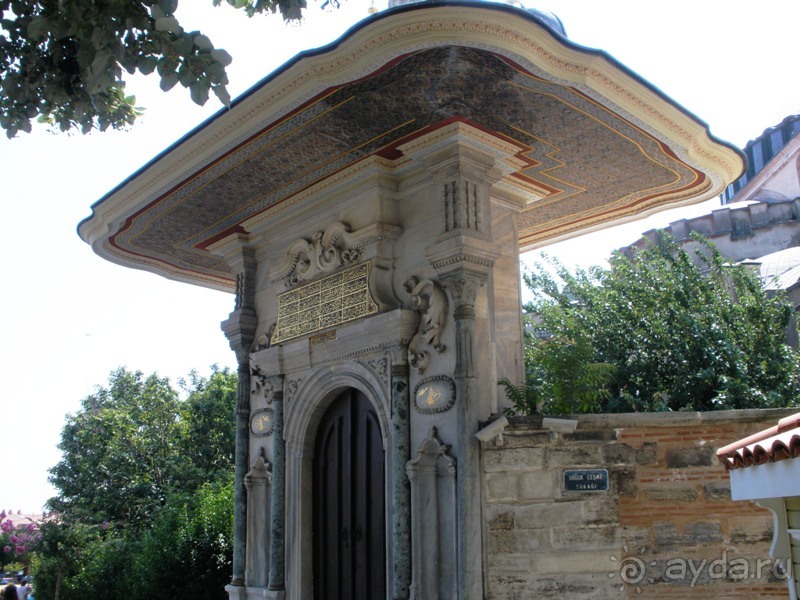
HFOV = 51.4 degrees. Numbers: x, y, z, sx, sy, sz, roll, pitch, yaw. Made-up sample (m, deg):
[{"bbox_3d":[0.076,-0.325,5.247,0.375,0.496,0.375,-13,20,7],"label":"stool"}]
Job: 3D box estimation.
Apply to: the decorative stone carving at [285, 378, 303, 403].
[{"bbox_3d":[-1.521,1.311,12.053,0.070,0.360,0.420,11,-18,-39],"label":"decorative stone carving"}]

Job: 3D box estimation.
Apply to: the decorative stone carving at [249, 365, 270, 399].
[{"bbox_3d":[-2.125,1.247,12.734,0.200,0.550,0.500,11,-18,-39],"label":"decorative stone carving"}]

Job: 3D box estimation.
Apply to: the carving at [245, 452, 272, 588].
[{"bbox_3d":[-2.073,3.173,12.238,0.200,1.900,0.700,11,-18,-39],"label":"carving"}]

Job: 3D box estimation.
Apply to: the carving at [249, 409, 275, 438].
[{"bbox_3d":[-2.089,1.862,12.642,0.080,0.450,0.700,11,-18,-39],"label":"carving"}]

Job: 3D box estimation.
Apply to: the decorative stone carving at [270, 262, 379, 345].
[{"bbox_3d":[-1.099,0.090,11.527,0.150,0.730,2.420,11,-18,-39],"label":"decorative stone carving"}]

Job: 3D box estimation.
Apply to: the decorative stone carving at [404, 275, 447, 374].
[{"bbox_3d":[0.325,0.275,9.986,0.220,1.130,0.660,11,-18,-39],"label":"decorative stone carving"}]

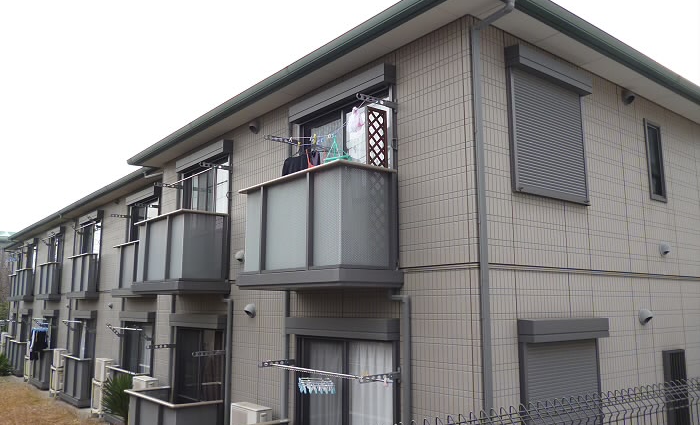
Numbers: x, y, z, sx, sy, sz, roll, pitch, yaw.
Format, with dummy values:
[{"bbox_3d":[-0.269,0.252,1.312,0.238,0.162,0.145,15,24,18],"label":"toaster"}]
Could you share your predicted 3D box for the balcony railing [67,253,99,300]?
[{"bbox_3d":[-7.966,1.960,16.878,0.340,1.320,2.130,7,-12,-39],"label":"balcony railing"}]

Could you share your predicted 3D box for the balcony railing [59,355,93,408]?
[{"bbox_3d":[-7.905,4.830,16.353,0.340,1.270,2.130,7,-12,-39],"label":"balcony railing"}]

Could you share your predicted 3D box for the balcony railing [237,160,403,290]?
[{"bbox_3d":[-0.433,0.267,6.808,0.900,1.310,2.150,7,-12,-39],"label":"balcony railing"}]

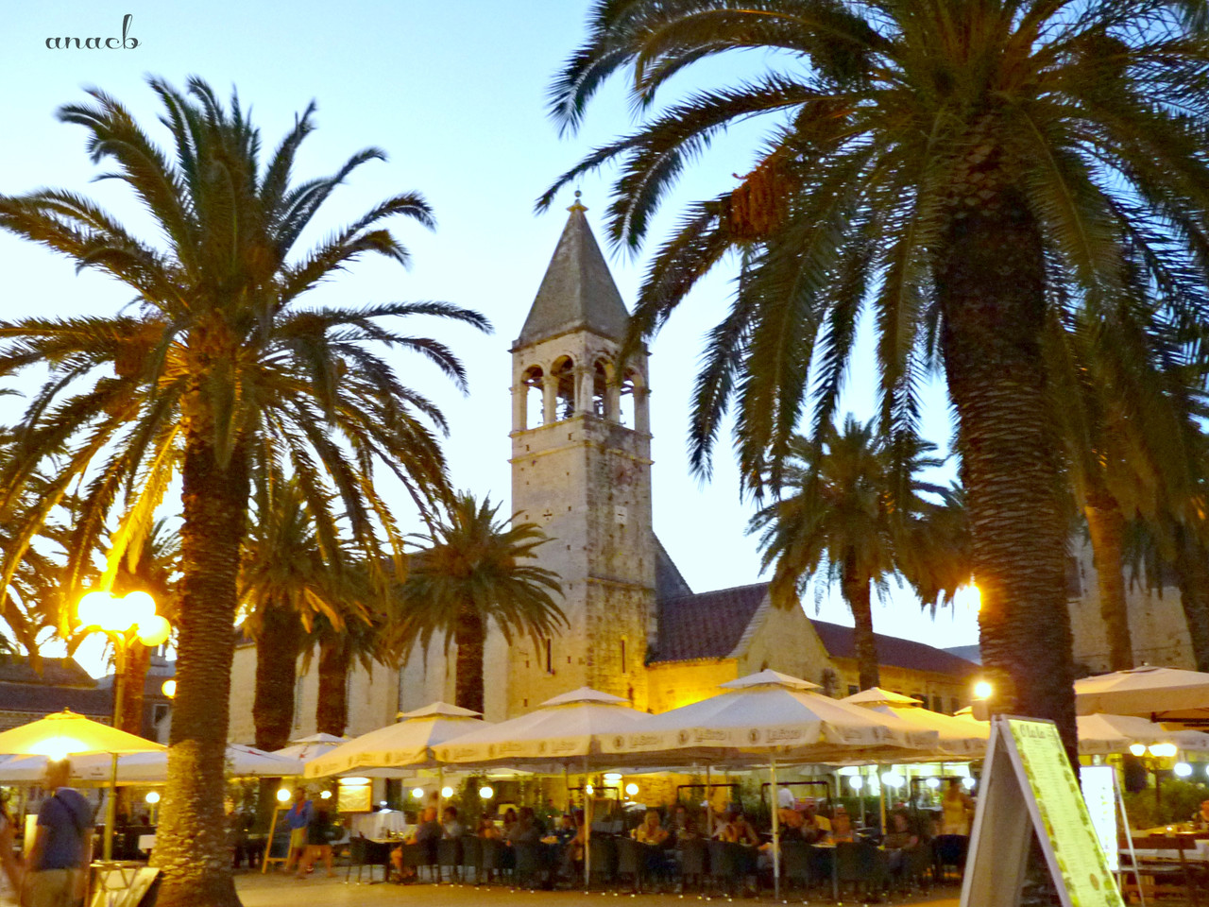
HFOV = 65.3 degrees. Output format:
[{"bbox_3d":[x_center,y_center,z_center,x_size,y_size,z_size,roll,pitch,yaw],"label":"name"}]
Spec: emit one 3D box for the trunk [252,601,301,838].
[{"bbox_3d":[-9.413,7.573,26.557,1.134,6.757,1.134,-1,-20,0],"label":"trunk"}]

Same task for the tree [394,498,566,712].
[{"bbox_3d":[-4.396,6.722,31.079,5.709,11.442,5.709,-1,-20,0],"label":"tree"}]

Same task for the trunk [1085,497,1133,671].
[{"bbox_3d":[14.604,5.743,26.531,0.758,9.396,0.758,-1,-20,0],"label":"trunk"}]

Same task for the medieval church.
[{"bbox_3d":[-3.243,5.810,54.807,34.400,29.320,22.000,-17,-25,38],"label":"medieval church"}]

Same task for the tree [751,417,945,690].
[{"bbox_3d":[9.184,5.565,33.533,7.026,14.829,7.026,-1,-20,0],"label":"tree"}]

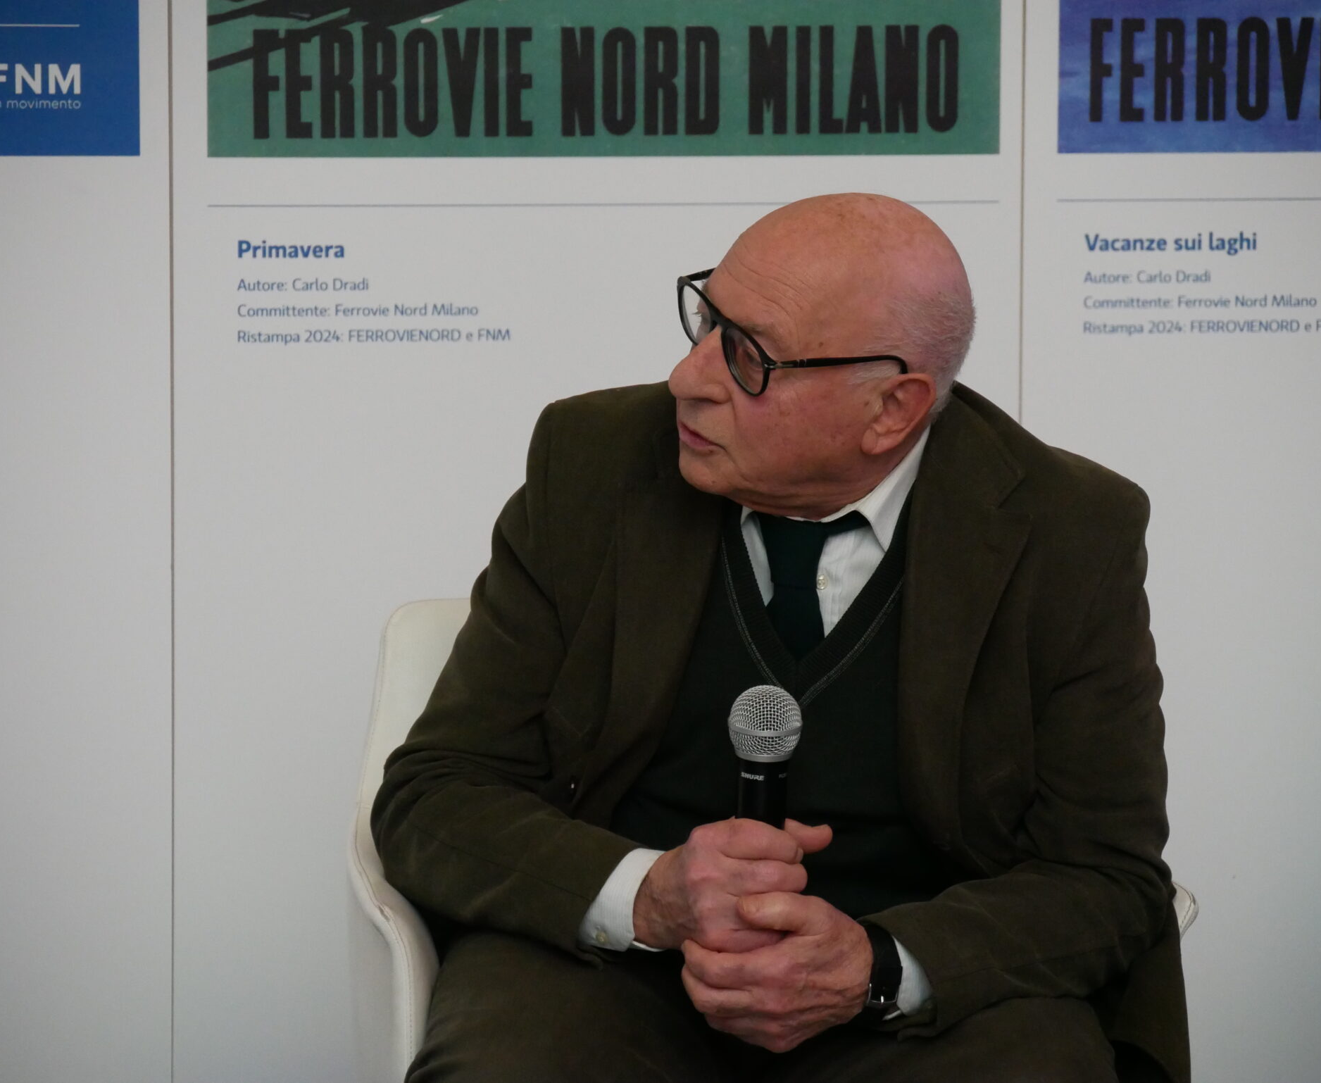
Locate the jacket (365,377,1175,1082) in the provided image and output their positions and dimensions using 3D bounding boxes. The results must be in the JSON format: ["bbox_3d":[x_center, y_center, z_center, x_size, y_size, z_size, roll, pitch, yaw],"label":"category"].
[{"bbox_3d":[0.086,0.158,6.120,0.570,0.570,0.450,1,7,10],"label":"jacket"}]

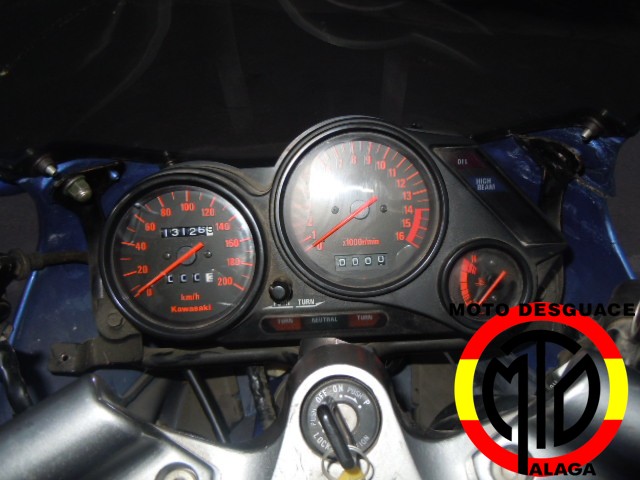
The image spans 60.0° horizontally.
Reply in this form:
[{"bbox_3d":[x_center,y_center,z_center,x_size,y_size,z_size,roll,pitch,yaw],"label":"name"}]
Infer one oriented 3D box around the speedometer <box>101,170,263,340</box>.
[{"bbox_3d":[-0.075,0.008,0.304,0.090,0.022,0.090,-2,86,-2],"label":"speedometer"}]

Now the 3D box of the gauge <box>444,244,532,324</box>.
[{"bbox_3d":[0.086,0.023,0.288,0.047,0.018,0.047,-2,85,-1],"label":"gauge"}]

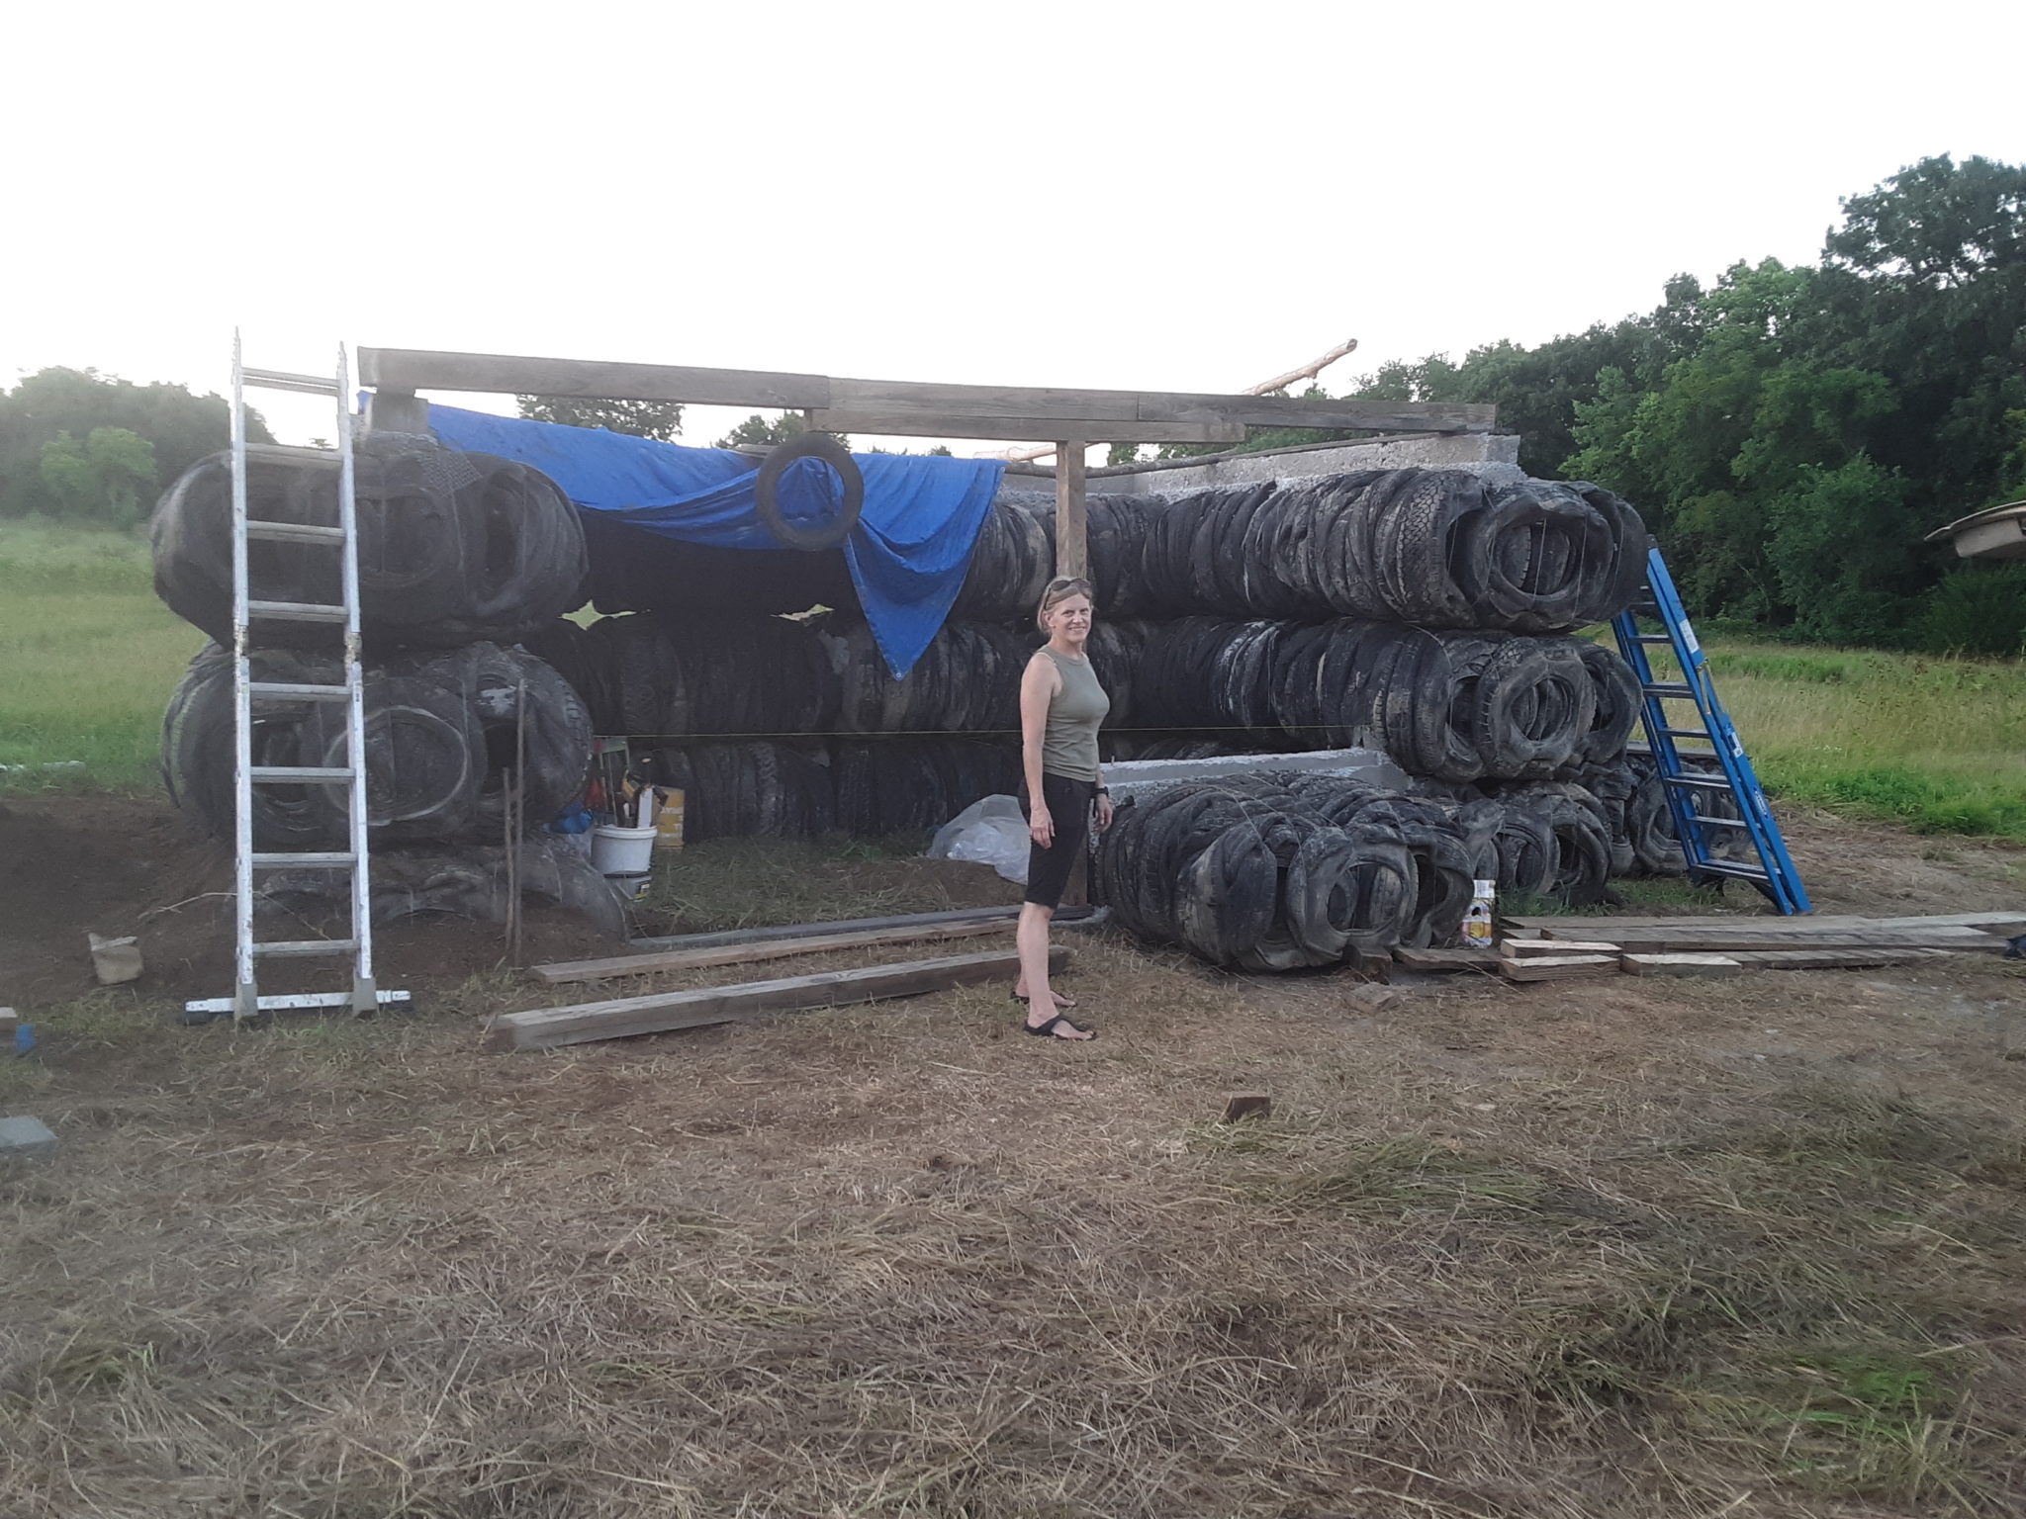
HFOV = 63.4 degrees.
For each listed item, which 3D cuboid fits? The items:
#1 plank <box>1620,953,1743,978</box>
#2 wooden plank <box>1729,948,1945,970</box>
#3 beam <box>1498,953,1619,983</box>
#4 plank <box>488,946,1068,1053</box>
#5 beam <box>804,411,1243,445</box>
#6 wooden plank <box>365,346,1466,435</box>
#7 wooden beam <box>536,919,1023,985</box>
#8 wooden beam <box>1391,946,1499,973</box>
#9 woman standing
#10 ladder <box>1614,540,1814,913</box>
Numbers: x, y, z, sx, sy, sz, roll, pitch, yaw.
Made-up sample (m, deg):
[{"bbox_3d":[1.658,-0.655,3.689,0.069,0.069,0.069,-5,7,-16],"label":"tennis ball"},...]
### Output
[{"bbox_3d":[3.142,0.977,7.702,0.547,0.055,0.140,2,5,-15],"label":"plank"},{"bbox_3d":[3.877,0.987,8.049,1.593,0.040,0.150,1,5,-21],"label":"wooden plank"},{"bbox_3d":[2.490,0.950,7.506,0.637,0.055,0.140,1,5,-28],"label":"beam"},{"bbox_3d":[-0.731,0.872,6.115,2.414,0.090,0.140,-2,5,-41],"label":"plank"},{"bbox_3d":[0.118,-1.532,7.605,2.394,0.097,0.090,-6,8,-33],"label":"beam"},{"bbox_3d":[0.135,-1.673,7.625,6.045,0.150,0.100,-6,8,-33],"label":"wooden plank"},{"bbox_3d":[-0.870,0.797,6.928,2.394,0.038,0.150,-1,5,-40],"label":"wooden beam"},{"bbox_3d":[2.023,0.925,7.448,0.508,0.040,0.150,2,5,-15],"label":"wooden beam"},{"bbox_3d":[0.174,0.171,6.042,0.310,1.680,0.450,3,7,32],"label":"woman standing"},{"bbox_3d":[3.922,-0.152,9.431,0.200,2.280,0.550,-31,17,-20],"label":"ladder"}]

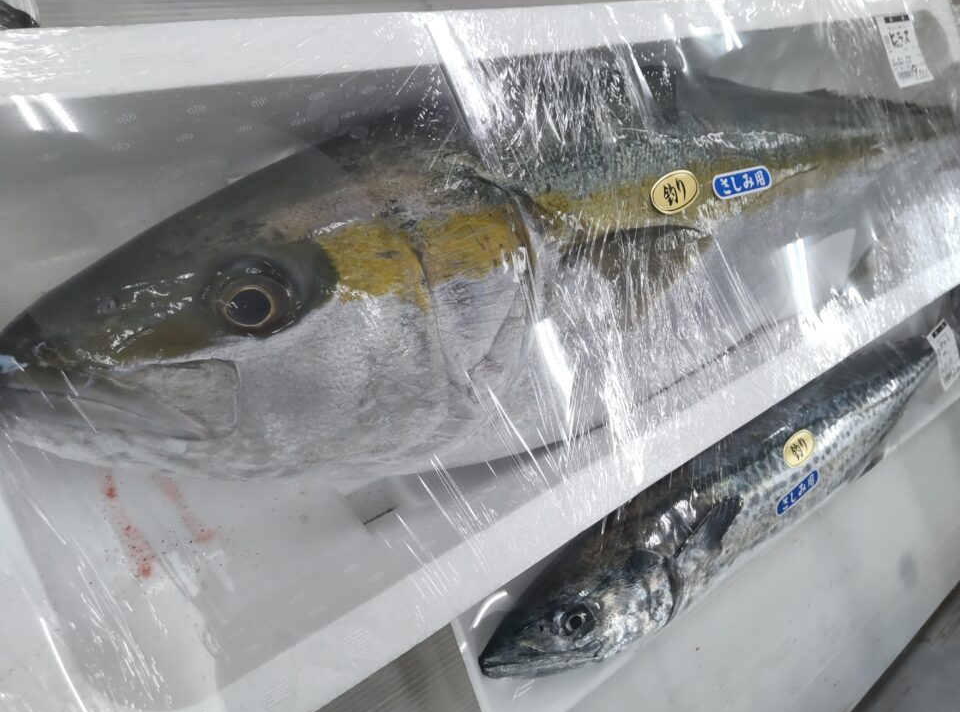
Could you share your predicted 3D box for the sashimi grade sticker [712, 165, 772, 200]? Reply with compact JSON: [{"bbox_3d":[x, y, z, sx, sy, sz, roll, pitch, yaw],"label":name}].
[{"bbox_3d":[0.167,-0.110,0.422,0.061,0.002,0.018,-19,97,-32],"label":"sashimi grade sticker"}]

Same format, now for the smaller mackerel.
[{"bbox_3d":[0.266,0.071,0.556,0.676,0.068,0.112,-22,99,-32],"label":"smaller mackerel"}]

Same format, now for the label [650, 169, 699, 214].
[{"bbox_3d":[0.113,-0.096,0.388,0.043,0.002,0.024,-25,100,-31],"label":"label"}]

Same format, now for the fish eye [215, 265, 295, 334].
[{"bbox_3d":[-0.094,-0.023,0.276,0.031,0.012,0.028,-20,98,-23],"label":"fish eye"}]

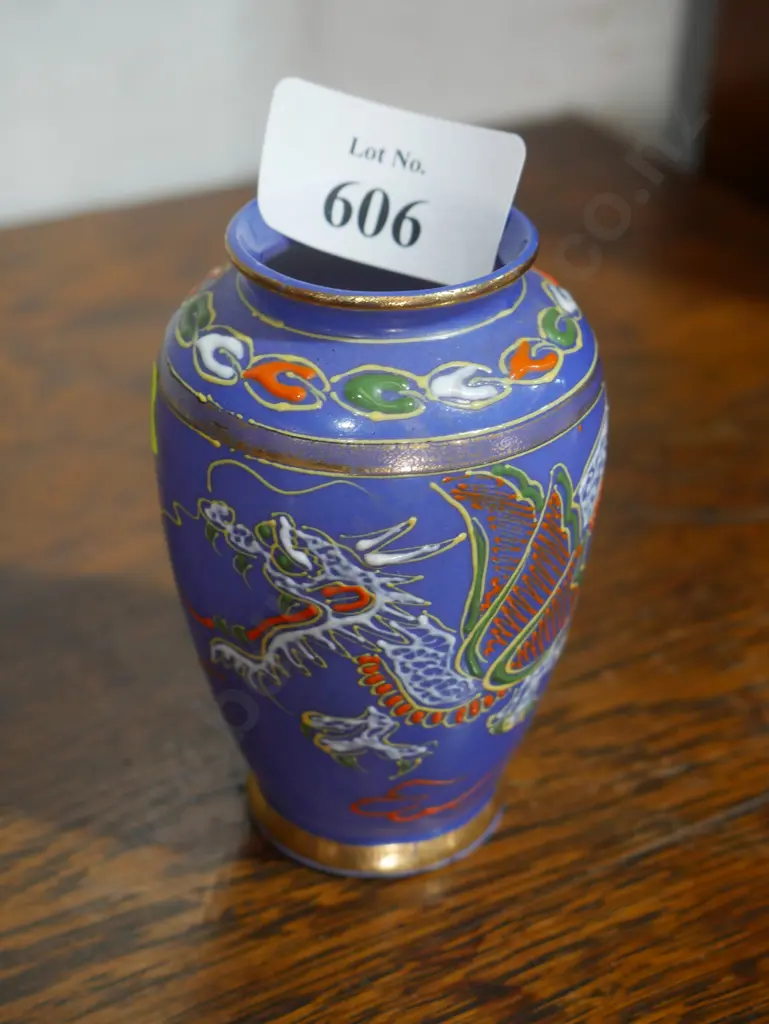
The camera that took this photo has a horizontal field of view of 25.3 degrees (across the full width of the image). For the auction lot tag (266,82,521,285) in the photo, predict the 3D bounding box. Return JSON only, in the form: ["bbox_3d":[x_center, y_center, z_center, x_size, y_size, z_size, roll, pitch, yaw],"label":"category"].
[{"bbox_3d":[0.000,-0.059,0.310,0.046,0.029,0.004,16,28,3],"label":"auction lot tag"}]

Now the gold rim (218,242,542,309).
[{"bbox_3d":[0.000,-0.050,0.314,0.056,0.004,0.056,0,31,0],"label":"gold rim"}]

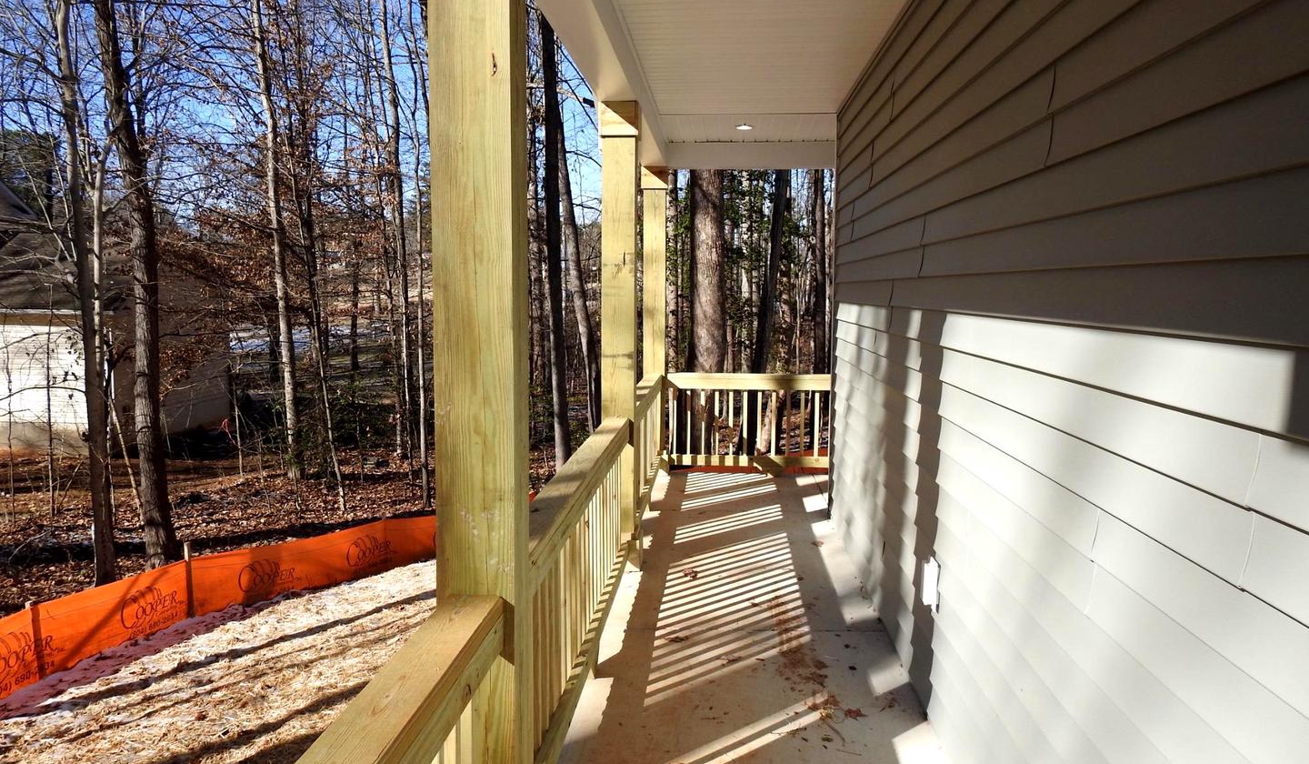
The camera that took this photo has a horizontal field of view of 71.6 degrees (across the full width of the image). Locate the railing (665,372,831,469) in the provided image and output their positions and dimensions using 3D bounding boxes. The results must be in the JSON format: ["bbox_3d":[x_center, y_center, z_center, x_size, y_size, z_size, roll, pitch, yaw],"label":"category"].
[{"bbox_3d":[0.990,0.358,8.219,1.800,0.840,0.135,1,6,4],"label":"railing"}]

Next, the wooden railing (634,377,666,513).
[{"bbox_3d":[-0.110,0.484,6.891,0.135,0.840,2.600,1,6,4],"label":"wooden railing"}]

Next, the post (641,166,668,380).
[{"bbox_3d":[0.004,-0.536,8.202,0.210,2.680,0.210,1,6,4],"label":"post"}]

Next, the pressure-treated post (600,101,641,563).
[{"bbox_3d":[-0.204,-0.252,5.401,0.210,2.700,0.210,1,6,4],"label":"pressure-treated post"}]

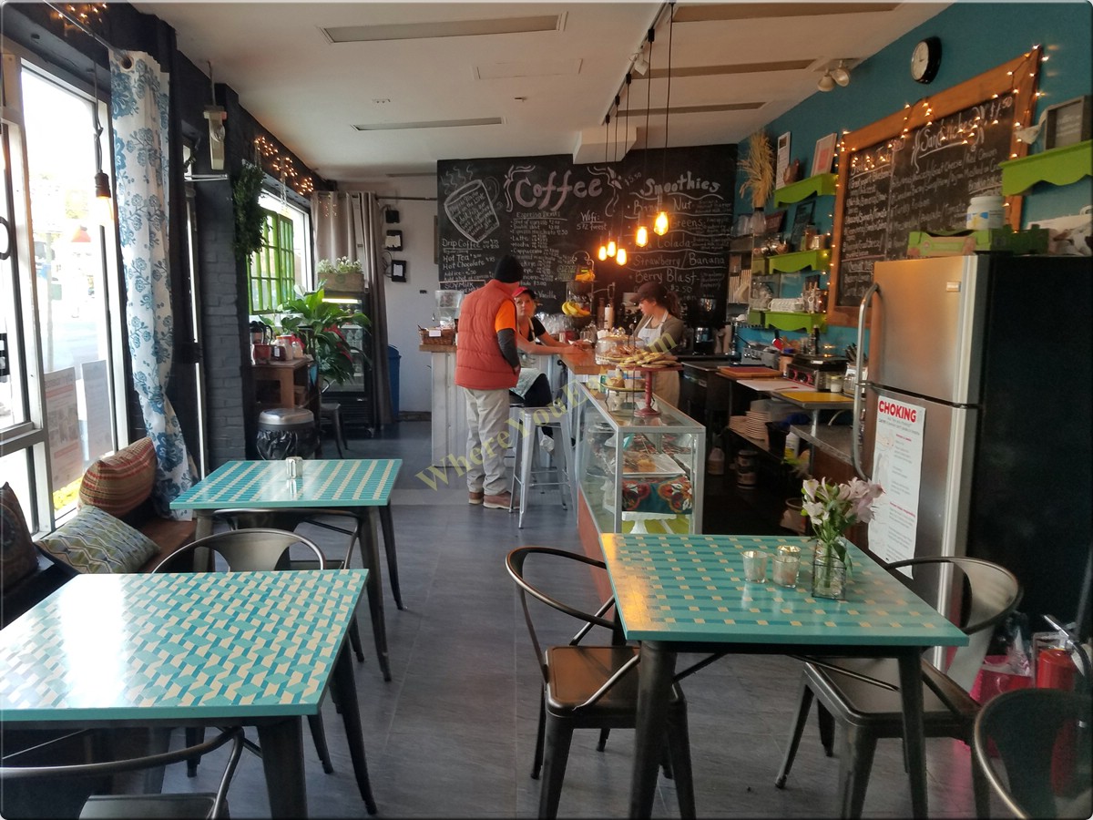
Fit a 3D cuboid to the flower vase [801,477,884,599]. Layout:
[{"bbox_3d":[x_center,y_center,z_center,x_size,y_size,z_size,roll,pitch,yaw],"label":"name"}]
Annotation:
[{"bbox_3d":[0.800,0.341,2.250,0.210,0.315,0.180,1,8,0],"label":"flower vase"}]

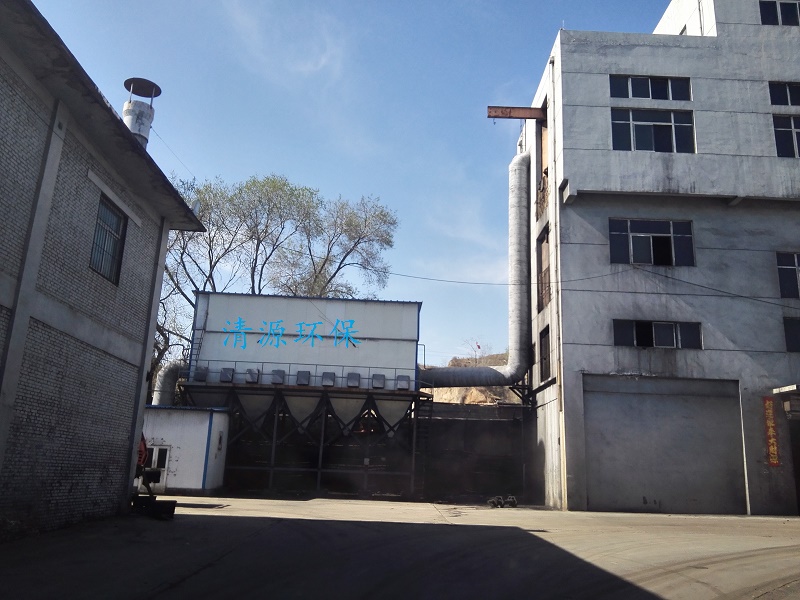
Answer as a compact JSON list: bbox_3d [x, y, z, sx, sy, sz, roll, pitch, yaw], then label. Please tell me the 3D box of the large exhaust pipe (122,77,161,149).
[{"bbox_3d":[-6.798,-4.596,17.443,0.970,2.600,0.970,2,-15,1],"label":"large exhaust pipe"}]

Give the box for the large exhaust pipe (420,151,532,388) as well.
[{"bbox_3d":[4.078,-1.886,35.602,5.850,13.100,1.500,2,-15,1],"label":"large exhaust pipe"}]

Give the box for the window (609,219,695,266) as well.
[{"bbox_3d":[10.813,-2.443,28.875,3.585,2.073,0.180,2,-15,1],"label":"window"}]

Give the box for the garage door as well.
[{"bbox_3d":[10.503,5.716,26.693,6.283,5.277,0.200,2,-15,1],"label":"garage door"}]

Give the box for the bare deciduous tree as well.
[{"bbox_3d":[-8.211,1.393,42.144,15.785,20.234,11.000,2,-15,1],"label":"bare deciduous tree"}]

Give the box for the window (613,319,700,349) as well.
[{"bbox_3d":[10.680,1.457,27.822,3.669,1.137,0.180,2,-15,1],"label":"window"}]

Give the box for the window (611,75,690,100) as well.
[{"bbox_3d":[11.069,-9.331,29.656,3.586,1.190,0.180,2,-15,1],"label":"window"}]

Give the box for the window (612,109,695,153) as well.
[{"bbox_3d":[10.979,-7.304,29.108,3.584,2.061,0.180,2,-15,1],"label":"window"}]

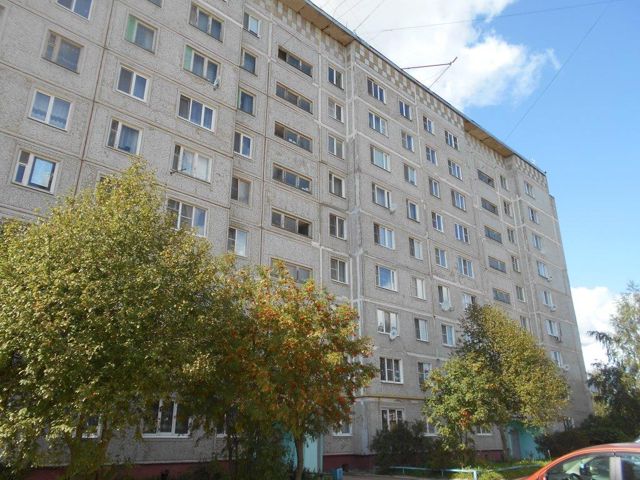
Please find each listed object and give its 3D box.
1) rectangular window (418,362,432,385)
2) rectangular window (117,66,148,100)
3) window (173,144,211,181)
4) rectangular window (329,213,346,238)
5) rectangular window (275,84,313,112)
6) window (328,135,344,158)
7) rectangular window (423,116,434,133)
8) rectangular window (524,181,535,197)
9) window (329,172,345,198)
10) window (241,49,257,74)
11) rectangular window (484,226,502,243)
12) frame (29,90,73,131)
[{"bbox_3d":[6.658,8.442,30.302,1.500,1.390,0.150,18,-27,-39],"label":"rectangular window"},{"bbox_3d":[-8.231,-6.864,21.206,1.366,1.357,0.200,18,-27,-39],"label":"rectangular window"},{"bbox_3d":[-5.910,-3.569,22.346,1.900,1.360,0.200,18,-28,-38],"label":"window"},{"bbox_3d":[1.059,-0.762,29.102,1.390,1.430,0.150,18,-28,-38],"label":"rectangular window"},{"bbox_3d":[-1.571,-8.729,29.757,2.888,0.924,0.200,18,-27,-39],"label":"rectangular window"},{"bbox_3d":[1.074,-6.117,31.598,1.530,1.380,0.150,18,-27,-39],"label":"window"},{"bbox_3d":[8.768,-9.183,38.843,1.355,1.357,0.200,18,-27,-39],"label":"rectangular window"},{"bbox_3d":[21.488,-4.995,49.450,1.970,1.387,0.150,18,-28,-39],"label":"rectangular window"},{"bbox_3d":[1.059,-3.387,30.133,1.390,1.470,0.150,18,-28,-38],"label":"window"},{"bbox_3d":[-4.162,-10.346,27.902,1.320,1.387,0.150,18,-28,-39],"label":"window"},{"bbox_3d":[15.667,-0.429,43.417,2.840,0.956,0.150,18,-28,-39],"label":"rectangular window"},{"bbox_3d":[-10.321,-4.928,18.406,1.345,1.357,0.200,18,-27,-39],"label":"frame"}]

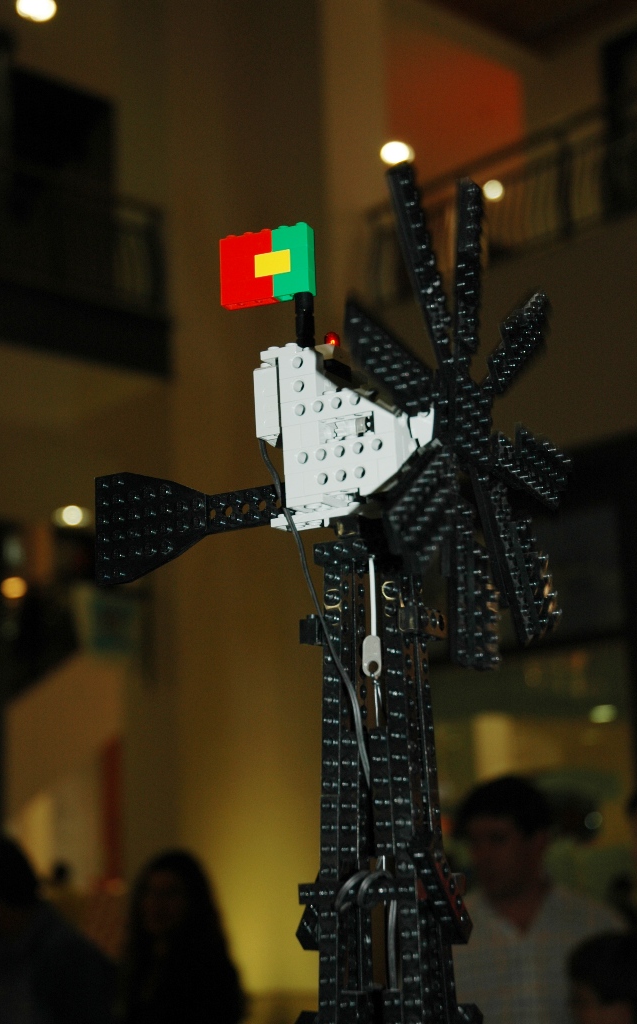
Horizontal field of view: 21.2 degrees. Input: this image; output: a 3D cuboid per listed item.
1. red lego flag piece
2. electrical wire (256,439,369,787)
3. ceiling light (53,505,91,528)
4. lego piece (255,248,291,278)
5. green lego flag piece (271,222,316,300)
[{"bbox_3d":[-0.029,-0.103,0.723,0.024,0.030,0.008,-6,-12,22],"label":"red lego flag piece"},{"bbox_3d":[-0.006,0.036,0.668,0.048,0.144,0.022,-8,-13,27],"label":"electrical wire"},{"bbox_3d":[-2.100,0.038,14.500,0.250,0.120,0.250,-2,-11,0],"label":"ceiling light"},{"bbox_3d":[-0.018,-0.103,0.718,0.016,0.010,0.008,-6,-12,22],"label":"lego piece"},{"bbox_3d":[-0.010,-0.105,0.715,0.016,0.030,0.008,-6,-12,22],"label":"green lego flag piece"}]

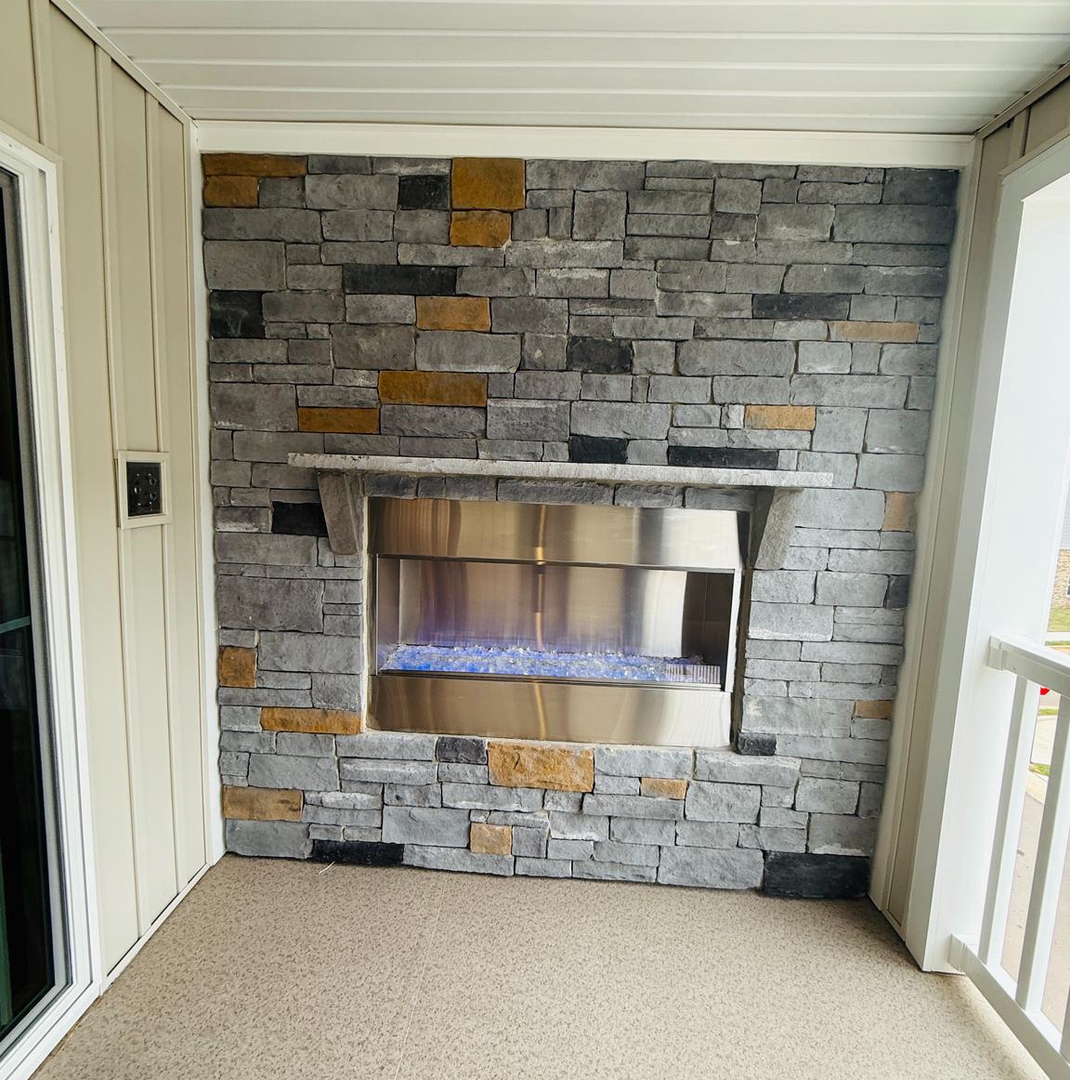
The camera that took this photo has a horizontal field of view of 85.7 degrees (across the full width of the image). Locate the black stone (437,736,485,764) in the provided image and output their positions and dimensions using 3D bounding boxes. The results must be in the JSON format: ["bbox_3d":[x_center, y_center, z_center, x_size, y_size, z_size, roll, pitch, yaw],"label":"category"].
[{"bbox_3d":[-0.253,0.724,2.028,0.178,0.091,0.060,2,7,2],"label":"black stone"}]

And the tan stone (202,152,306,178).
[{"bbox_3d":[-0.873,-1.170,1.825,0.327,0.066,0.060,2,6,2],"label":"tan stone"}]

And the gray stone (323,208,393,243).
[{"bbox_3d":[-0.545,-0.972,1.805,0.224,0.087,0.060,2,7,2],"label":"gray stone"}]

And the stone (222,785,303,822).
[{"bbox_3d":[-0.963,0.929,2.065,0.286,0.118,0.060,2,7,2],"label":"stone"}]

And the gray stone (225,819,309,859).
[{"bbox_3d":[-0.937,1.044,2.054,0.293,0.121,0.070,2,7,2],"label":"gray stone"}]

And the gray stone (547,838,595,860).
[{"bbox_3d":[0.127,1.069,2.033,0.159,0.078,0.060,2,6,2],"label":"gray stone"}]

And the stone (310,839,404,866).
[{"bbox_3d":[-0.633,1.115,2.090,0.332,0.087,0.060,2,7,2],"label":"stone"}]

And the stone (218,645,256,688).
[{"bbox_3d":[-0.997,0.426,1.963,0.126,0.135,0.055,2,7,2],"label":"stone"}]

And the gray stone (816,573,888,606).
[{"bbox_3d":[1.029,0.158,1.904,0.223,0.101,0.060,2,6,2],"label":"gray stone"}]

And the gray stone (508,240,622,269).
[{"bbox_3d":[0.091,-0.878,1.789,0.358,0.079,0.060,2,7,2],"label":"gray stone"}]

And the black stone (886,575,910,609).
[{"bbox_3d":[1.173,0.162,1.886,0.069,0.111,0.060,2,7,2],"label":"black stone"}]

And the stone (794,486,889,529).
[{"bbox_3d":[0.951,-0.099,1.845,0.300,0.122,0.060,2,7,2],"label":"stone"}]

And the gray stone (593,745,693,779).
[{"bbox_3d":[0.367,0.750,1.991,0.322,0.106,0.060,2,6,2],"label":"gray stone"}]

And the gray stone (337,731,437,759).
[{"bbox_3d":[-0.504,0.698,1.994,0.343,0.085,0.070,2,7,2],"label":"gray stone"}]

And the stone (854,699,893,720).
[{"bbox_3d":[1.135,0.564,1.957,0.128,0.069,0.060,2,7,2],"label":"stone"}]

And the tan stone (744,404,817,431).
[{"bbox_3d":[0.776,-0.389,1.854,0.220,0.076,0.060,2,6,2],"label":"tan stone"}]

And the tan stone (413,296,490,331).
[{"bbox_3d":[-0.252,-0.705,1.823,0.231,0.103,0.070,2,7,2],"label":"tan stone"}]

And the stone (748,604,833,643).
[{"bbox_3d":[0.838,0.267,1.923,0.269,0.119,0.060,2,6,2],"label":"stone"}]

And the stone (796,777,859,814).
[{"bbox_3d":[0.980,0.858,1.957,0.208,0.115,0.060,2,7,2],"label":"stone"}]

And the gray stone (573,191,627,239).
[{"bbox_3d":[0.196,-0.973,1.753,0.158,0.138,0.055,2,7,2],"label":"gray stone"}]

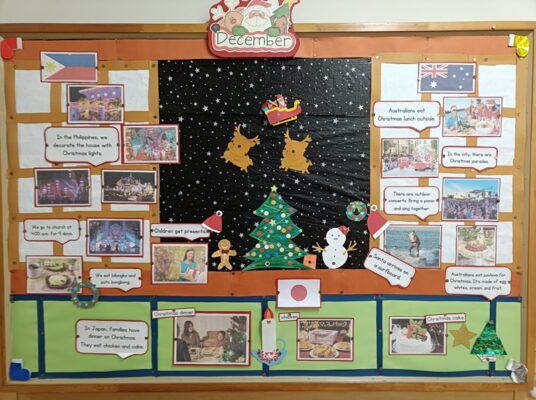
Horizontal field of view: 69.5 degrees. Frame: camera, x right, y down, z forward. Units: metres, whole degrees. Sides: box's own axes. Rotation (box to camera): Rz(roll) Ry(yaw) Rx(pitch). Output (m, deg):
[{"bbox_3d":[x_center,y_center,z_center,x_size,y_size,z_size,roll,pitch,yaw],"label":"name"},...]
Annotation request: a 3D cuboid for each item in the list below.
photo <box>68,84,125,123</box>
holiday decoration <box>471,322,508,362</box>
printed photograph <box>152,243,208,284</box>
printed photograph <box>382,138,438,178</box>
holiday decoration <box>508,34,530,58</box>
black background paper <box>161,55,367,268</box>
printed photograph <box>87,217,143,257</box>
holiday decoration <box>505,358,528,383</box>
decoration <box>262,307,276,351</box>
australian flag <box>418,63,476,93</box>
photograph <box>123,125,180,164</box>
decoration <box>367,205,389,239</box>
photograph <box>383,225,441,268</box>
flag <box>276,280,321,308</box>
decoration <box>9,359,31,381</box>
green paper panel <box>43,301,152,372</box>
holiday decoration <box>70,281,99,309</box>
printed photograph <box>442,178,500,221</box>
[{"bbox_3d":[-0.589,-0.327,1.323,0.195,0.132,0.008,0,2,0],"label":"photo"},{"bbox_3d":[0.769,0.491,1.344,0.130,0.146,0.012,0,2,0],"label":"holiday decoration"},{"bbox_3d":[-0.315,0.229,1.383,0.200,0.146,0.008,1,2,0],"label":"printed photograph"},{"bbox_3d":[0.508,-0.148,1.372,0.202,0.140,0.008,0,2,0],"label":"printed photograph"},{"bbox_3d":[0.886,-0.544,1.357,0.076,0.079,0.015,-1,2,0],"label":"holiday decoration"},{"bbox_3d":[-0.010,-0.117,1.328,0.728,0.726,0.010,0,2,0],"label":"black background paper"},{"bbox_3d":[-0.545,0.136,1.381,0.202,0.137,0.008,1,2,0],"label":"printed photograph"},{"bbox_3d":[0.848,0.585,1.304,0.078,0.086,0.025,0,2,0],"label":"holiday decoration"},{"bbox_3d":[0.006,0.448,1.344,0.050,0.156,0.012,0,2,0],"label":"decoration"},{"bbox_3d":[0.612,-0.415,1.318,0.196,0.102,0.008,1,2,0],"label":"australian flag"},{"bbox_3d":[-0.401,-0.190,1.326,0.199,0.133,0.008,0,2,0],"label":"photograph"},{"bbox_3d":[0.373,0.074,1.298,0.079,0.117,0.010,0,2,0],"label":"decoration"},{"bbox_3d":[0.499,0.162,1.335,0.201,0.149,0.008,0,2,0],"label":"photograph"},{"bbox_3d":[0.105,0.318,1.308,0.153,0.103,0.008,0,2,0],"label":"flag"},{"bbox_3d":[-0.864,0.595,1.350,0.075,0.080,0.015,0,2,0],"label":"decoration"},{"bbox_3d":[-0.582,0.468,1.316,0.375,0.247,0.008,0,2,0],"label":"green paper panel"},{"bbox_3d":[-0.656,0.342,1.383,0.098,0.101,0.015,0,2,0],"label":"holiday decoration"},{"bbox_3d":[0.727,-0.001,1.377,0.204,0.154,0.008,1,2,0],"label":"printed photograph"}]

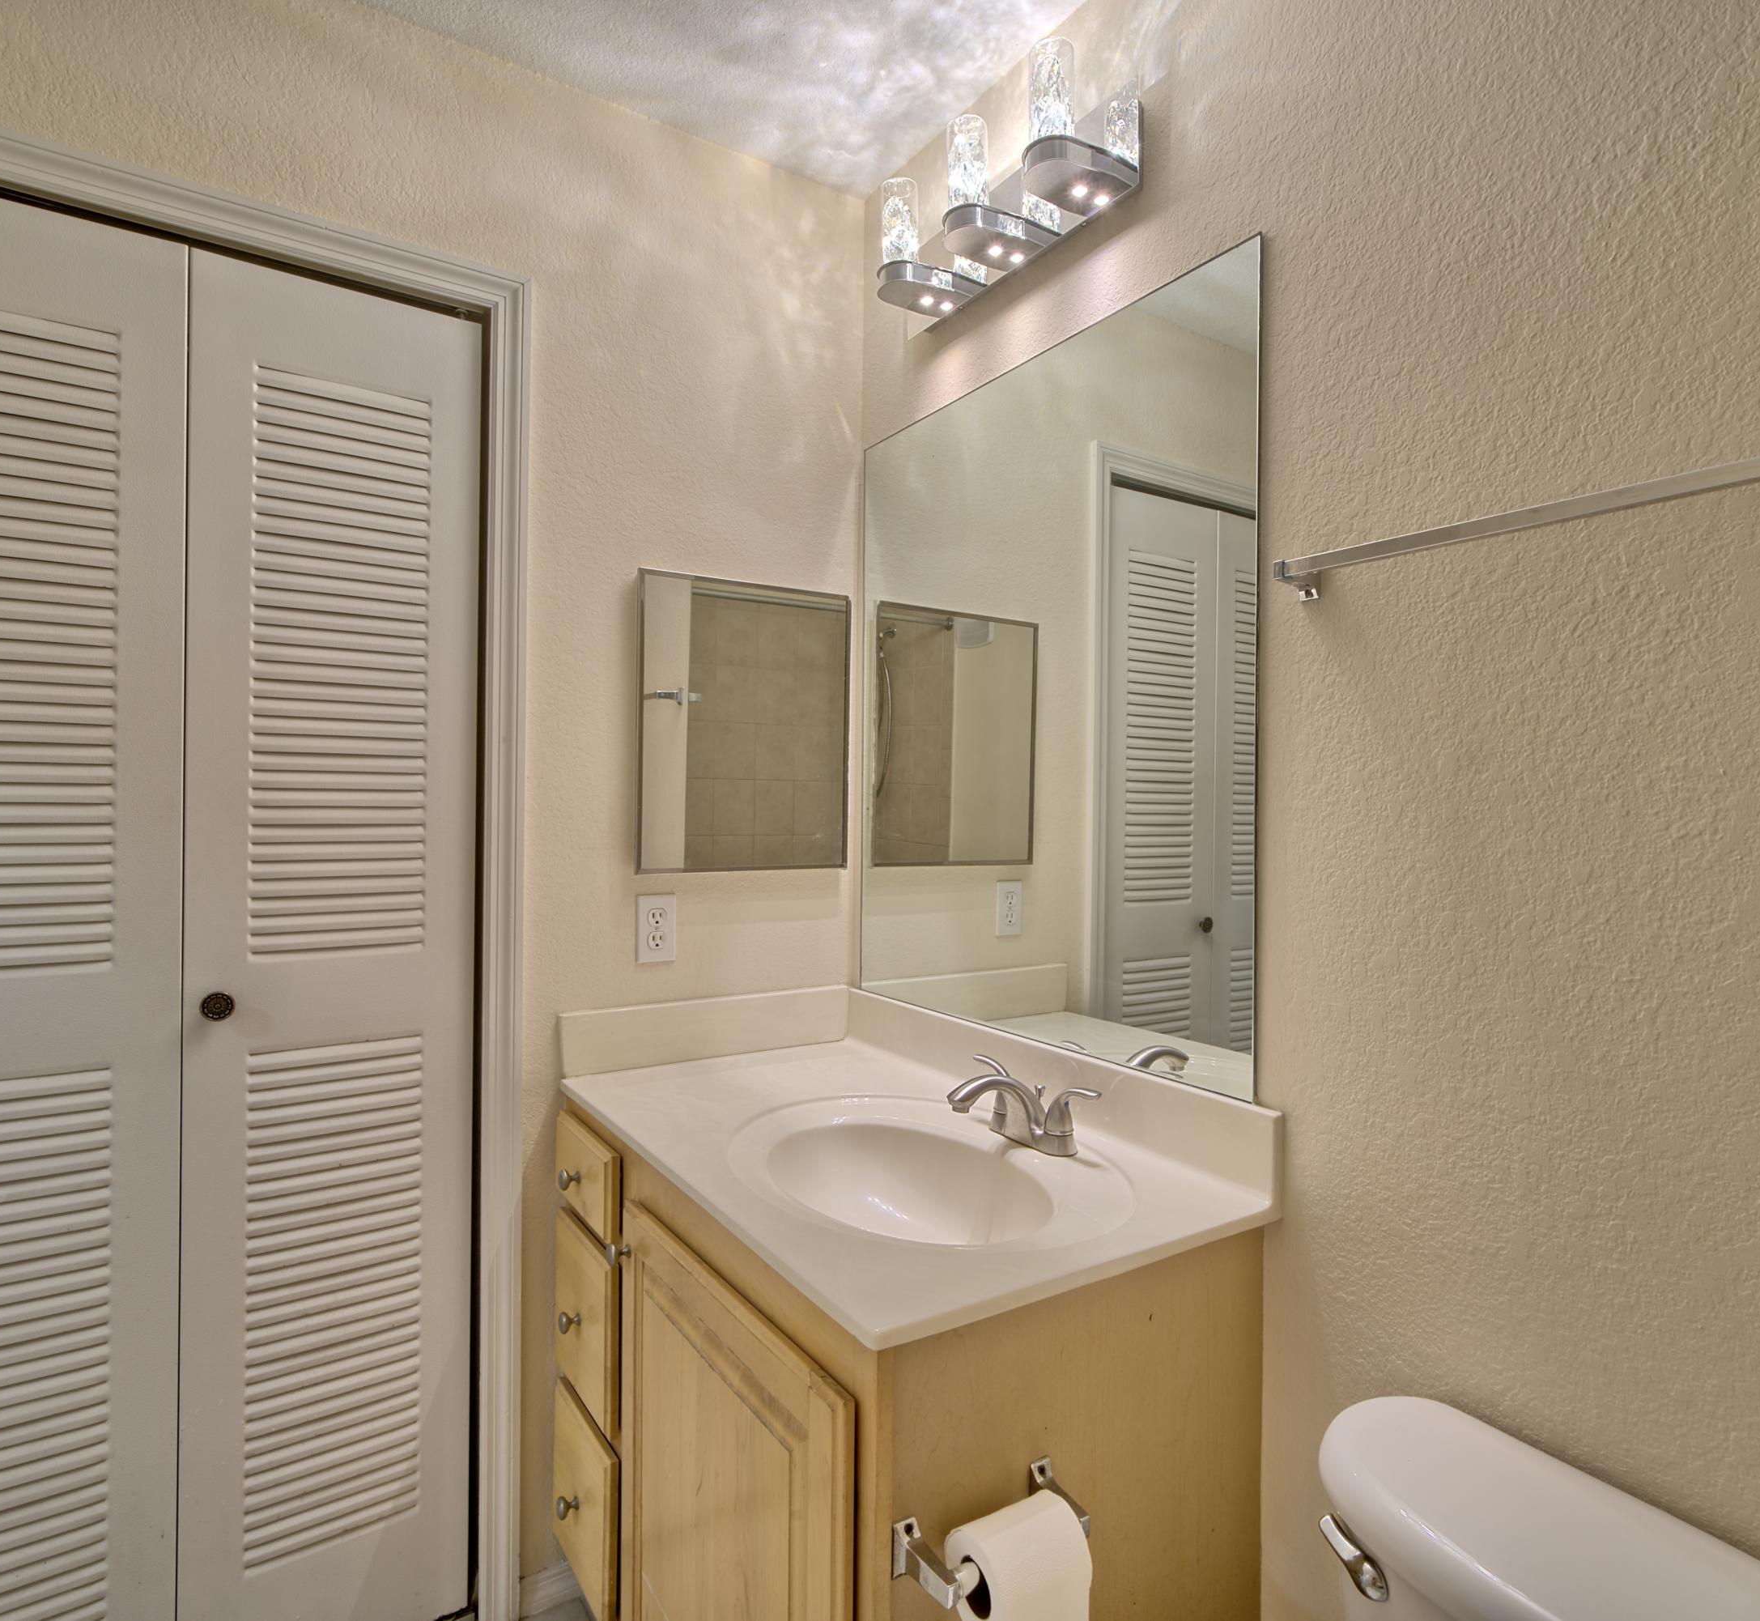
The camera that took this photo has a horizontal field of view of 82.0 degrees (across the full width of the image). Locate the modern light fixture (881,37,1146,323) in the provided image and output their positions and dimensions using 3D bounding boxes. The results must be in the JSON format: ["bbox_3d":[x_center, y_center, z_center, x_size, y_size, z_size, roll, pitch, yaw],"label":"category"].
[{"bbox_3d":[0.148,-0.905,1.496,0.140,0.195,0.527,0,0,-33],"label":"modern light fixture"}]

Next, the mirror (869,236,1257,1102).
[{"bbox_3d":[0.199,-0.168,1.529,0.010,1.003,0.859,0,0,-33],"label":"mirror"}]

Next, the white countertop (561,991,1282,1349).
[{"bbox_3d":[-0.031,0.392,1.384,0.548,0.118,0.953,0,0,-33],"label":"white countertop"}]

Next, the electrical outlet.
[{"bbox_3d":[-0.377,0.203,1.721,0.069,0.115,0.008,0,0,-33],"label":"electrical outlet"}]

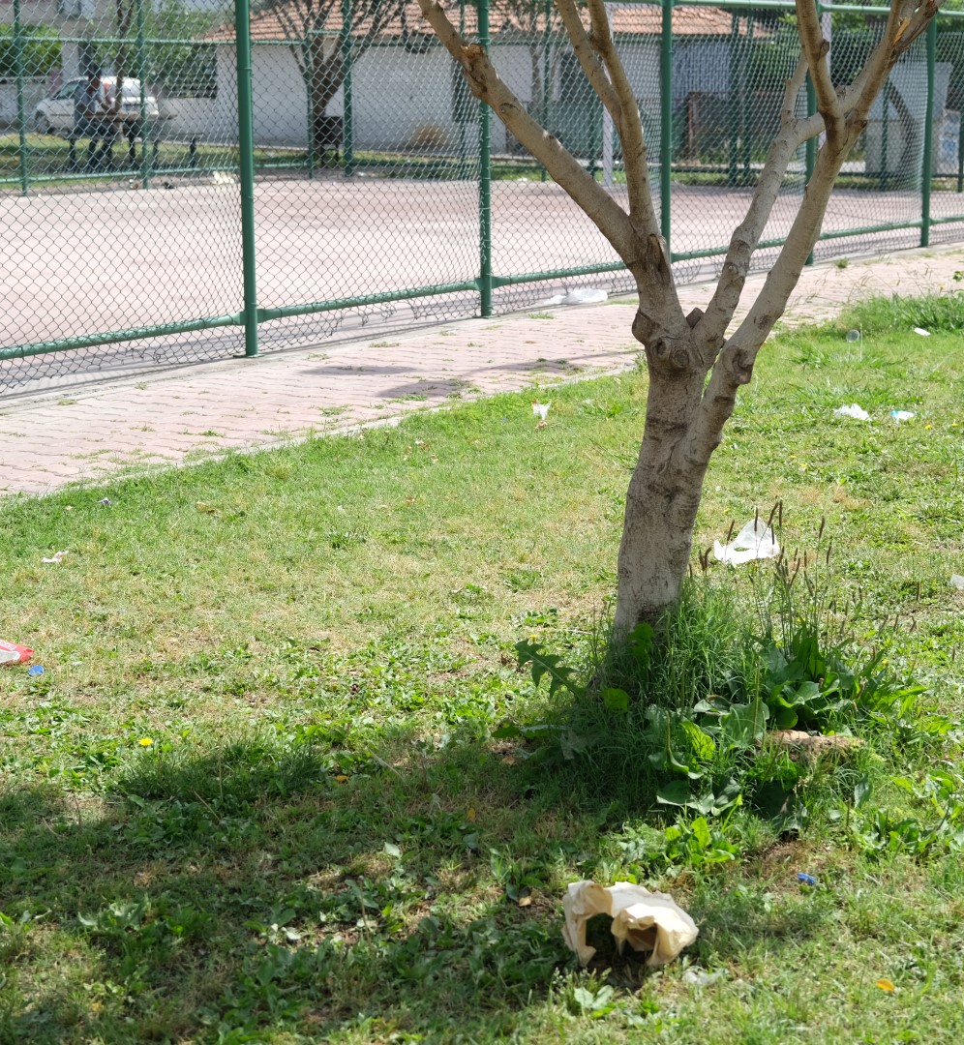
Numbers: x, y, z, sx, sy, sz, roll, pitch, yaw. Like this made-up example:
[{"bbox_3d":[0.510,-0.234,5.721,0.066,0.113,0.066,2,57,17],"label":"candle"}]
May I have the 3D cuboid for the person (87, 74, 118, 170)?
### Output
[{"bbox_3d":[-5.694,-5.970,29.800,0.720,1.380,0.520,-2,12,-10],"label":"person"}]

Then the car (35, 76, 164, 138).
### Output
[{"bbox_3d":[-9.984,-10.799,52.000,3.800,1.480,1.650,11,16,43],"label":"car"}]

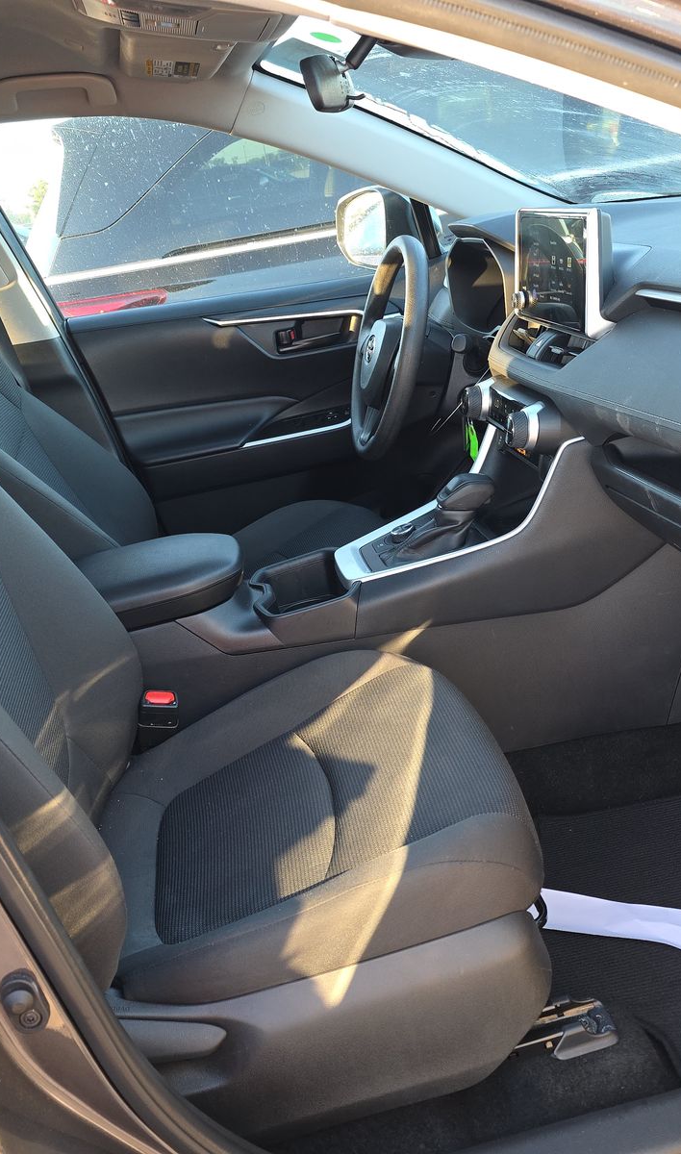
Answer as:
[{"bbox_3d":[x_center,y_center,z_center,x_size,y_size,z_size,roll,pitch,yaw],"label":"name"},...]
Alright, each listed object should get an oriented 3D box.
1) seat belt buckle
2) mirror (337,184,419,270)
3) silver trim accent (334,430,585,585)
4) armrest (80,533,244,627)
[{"bbox_3d":[-0.234,0.186,1.313,0.047,0.085,0.030,4,18,-9],"label":"seat belt buckle"},{"bbox_3d":[0.082,-0.750,2.203,0.135,0.175,0.225,-15,21,-19],"label":"mirror"},{"bbox_3d":[0.140,-0.117,1.411,0.320,0.170,0.280,-10,20,-5],"label":"silver trim accent"},{"bbox_3d":[-0.278,0.003,1.393,0.290,0.072,0.200,-10,20,-5],"label":"armrest"}]

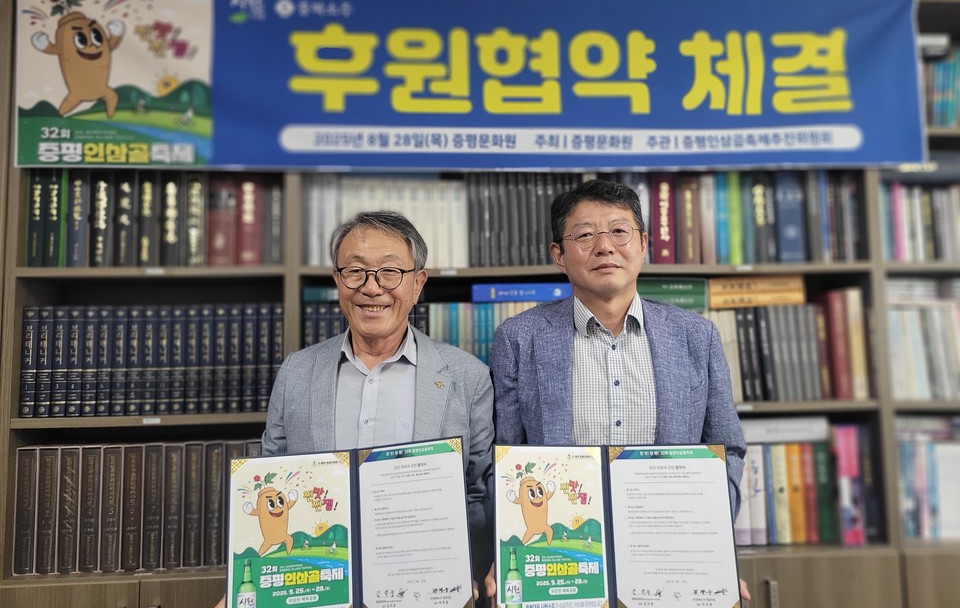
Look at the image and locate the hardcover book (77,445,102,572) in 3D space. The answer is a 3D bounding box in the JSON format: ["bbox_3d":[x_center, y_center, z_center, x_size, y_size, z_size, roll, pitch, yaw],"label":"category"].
[{"bbox_3d":[-1.011,0.537,1.969,0.052,0.318,0.230,-1,-5,-4],"label":"hardcover book"}]

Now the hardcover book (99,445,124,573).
[{"bbox_3d":[-0.959,0.536,1.973,0.053,0.318,0.230,-1,-5,-4],"label":"hardcover book"}]

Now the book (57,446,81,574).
[{"bbox_3d":[-1.063,0.538,1.965,0.053,0.318,0.230,-1,-5,-4],"label":"book"}]

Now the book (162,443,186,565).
[{"bbox_3d":[-0.803,0.535,1.984,0.051,0.318,0.230,-1,-5,-4],"label":"book"}]

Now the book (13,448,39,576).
[{"bbox_3d":[-1.169,0.539,1.957,0.052,0.319,0.230,-1,-5,-4],"label":"book"}]

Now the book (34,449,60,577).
[{"bbox_3d":[-1.116,0.538,1.961,0.053,0.319,0.230,-1,-5,-4],"label":"book"}]

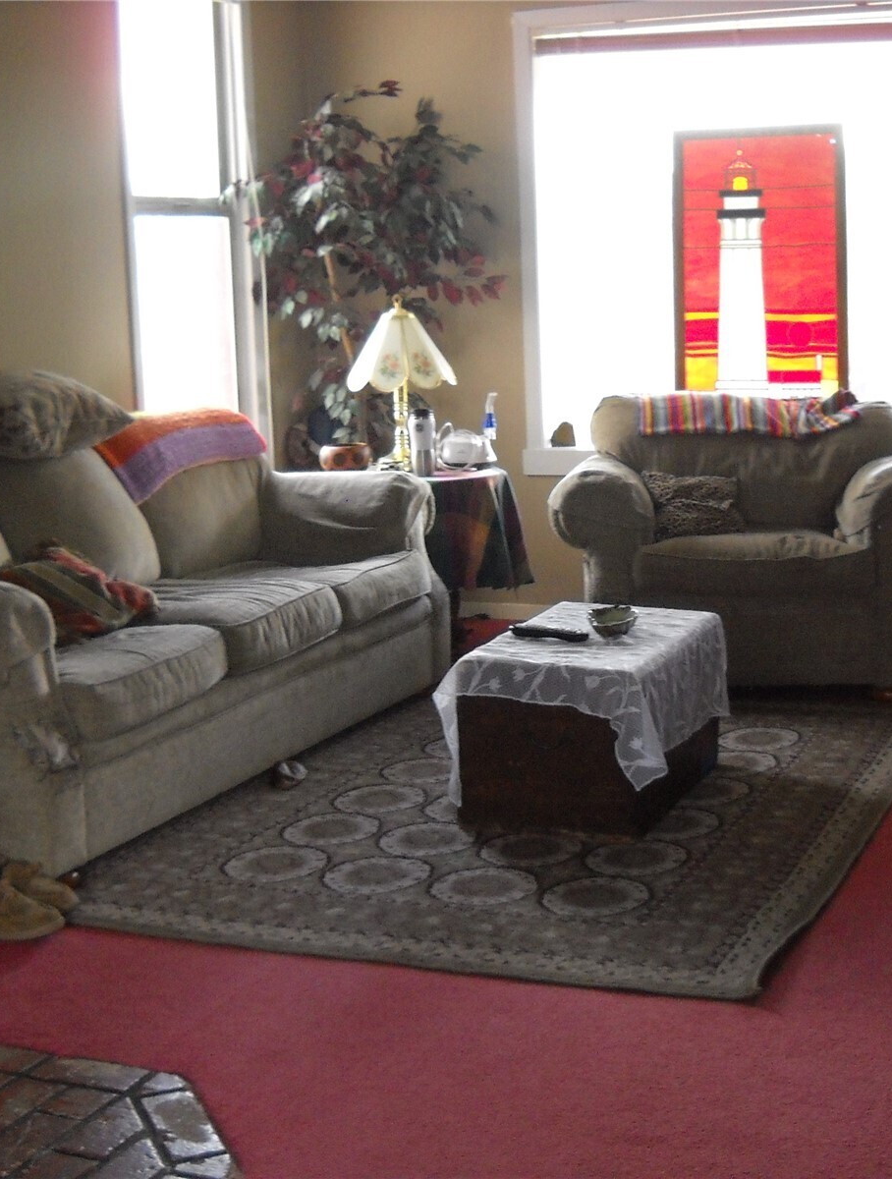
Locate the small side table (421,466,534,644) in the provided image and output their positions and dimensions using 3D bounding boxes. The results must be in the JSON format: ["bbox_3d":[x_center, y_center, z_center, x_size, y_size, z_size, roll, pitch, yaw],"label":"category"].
[{"bbox_3d":[-0.076,-0.120,6.295,0.680,0.610,0.660,2,10,24],"label":"small side table"}]

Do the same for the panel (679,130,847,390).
[{"bbox_3d":[1.043,-1.008,6.184,0.548,1.010,0.030,2,11,17],"label":"panel"}]

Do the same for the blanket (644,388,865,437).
[{"bbox_3d":[0.947,-0.552,5.846,0.710,0.160,0.250,0,10,16],"label":"blanket"}]

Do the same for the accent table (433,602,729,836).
[{"bbox_3d":[0.356,0.271,4.468,0.500,0.340,0.760,3,11,22],"label":"accent table"}]

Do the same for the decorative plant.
[{"bbox_3d":[-0.230,-0.750,6.291,0.860,1.870,0.800,2,10,24],"label":"decorative plant"}]

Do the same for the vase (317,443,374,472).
[{"bbox_3d":[-0.320,-0.416,5.920,0.168,0.086,0.168,-1,10,0],"label":"vase"}]

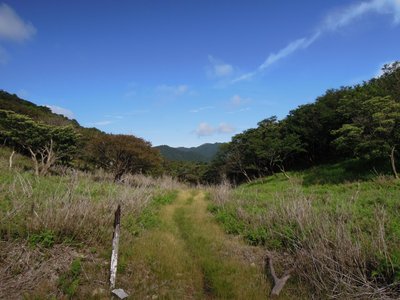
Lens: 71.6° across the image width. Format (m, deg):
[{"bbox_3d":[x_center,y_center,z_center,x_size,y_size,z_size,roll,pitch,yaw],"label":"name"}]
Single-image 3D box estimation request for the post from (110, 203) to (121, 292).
[{"bbox_3d":[-1.210,1.400,3.990,0.085,1.200,0.085,4,-4,0],"label":"post"}]

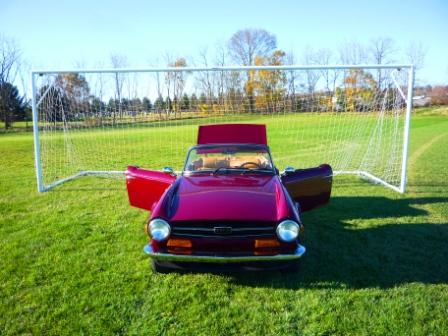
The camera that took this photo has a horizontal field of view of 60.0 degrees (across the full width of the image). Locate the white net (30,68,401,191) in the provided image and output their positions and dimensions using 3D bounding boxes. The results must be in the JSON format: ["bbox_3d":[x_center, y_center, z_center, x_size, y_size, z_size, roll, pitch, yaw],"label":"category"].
[{"bbox_3d":[-0.042,-0.898,9.006,7.520,2.500,2.400,0,8,1],"label":"white net"}]

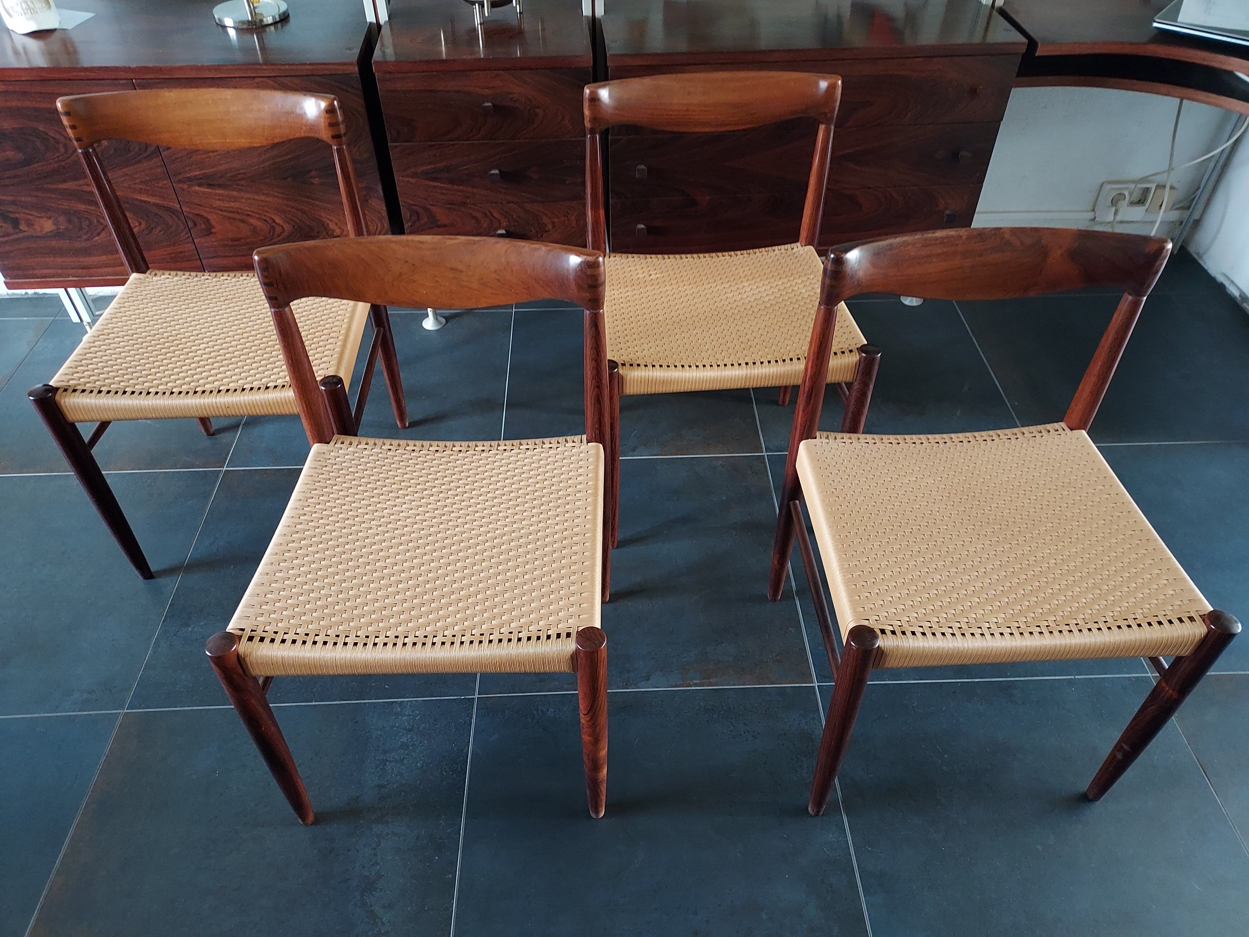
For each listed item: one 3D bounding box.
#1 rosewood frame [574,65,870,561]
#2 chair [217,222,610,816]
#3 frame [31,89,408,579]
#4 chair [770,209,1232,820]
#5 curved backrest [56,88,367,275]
[{"bbox_3d":[0.181,-0.290,1.692,0.501,0.766,0.491,-4,45,-4],"label":"rosewood frame"},{"bbox_3d":[-0.265,0.120,1.273,0.501,0.766,0.491,1,44,0],"label":"chair"},{"bbox_3d":[-0.733,-0.231,1.630,0.501,0.766,0.491,-2,45,-2],"label":"frame"},{"bbox_3d":[0.520,0.107,1.288,0.501,0.766,0.491,-2,45,-2],"label":"chair"},{"bbox_3d":[-0.745,-0.532,1.626,0.475,0.331,0.089,-2,45,-2],"label":"curved backrest"}]

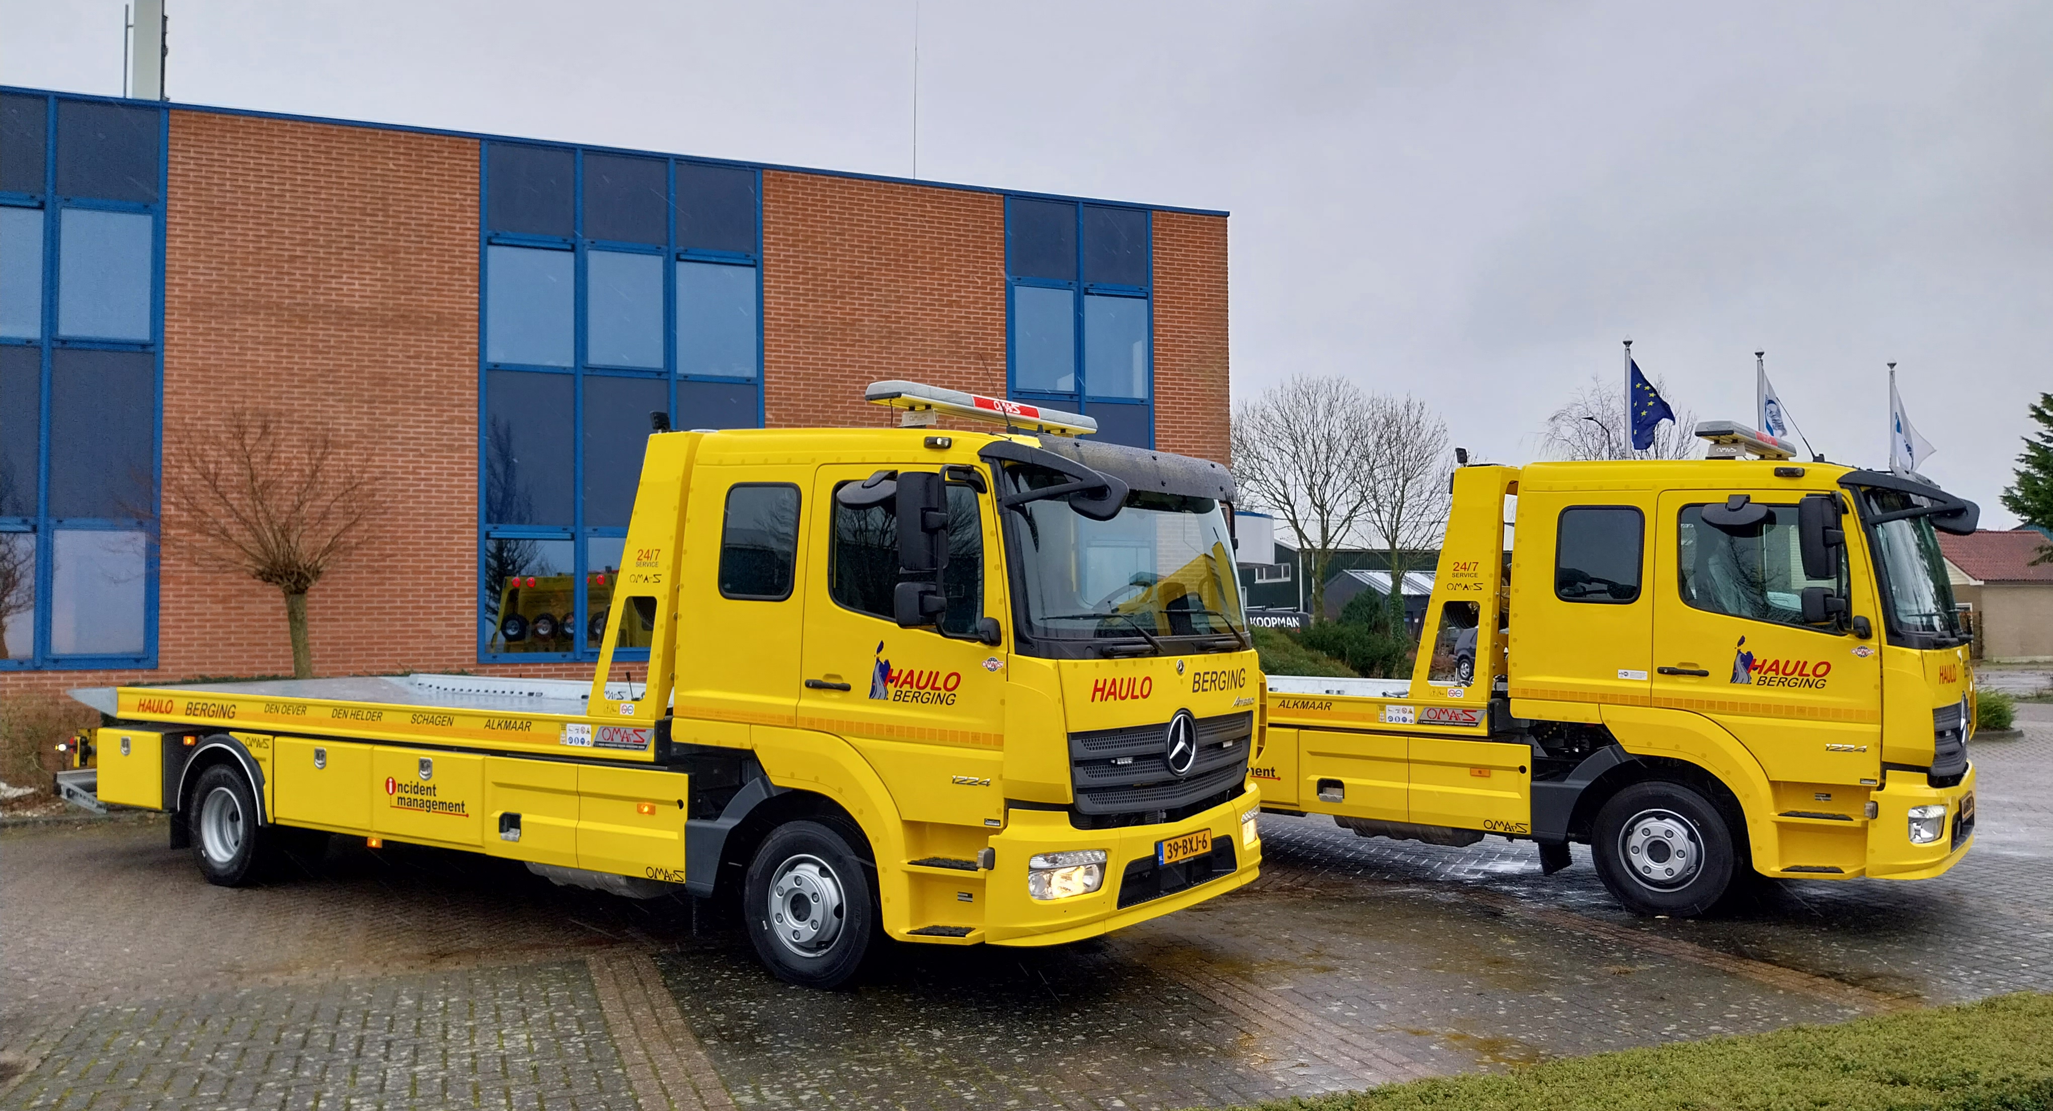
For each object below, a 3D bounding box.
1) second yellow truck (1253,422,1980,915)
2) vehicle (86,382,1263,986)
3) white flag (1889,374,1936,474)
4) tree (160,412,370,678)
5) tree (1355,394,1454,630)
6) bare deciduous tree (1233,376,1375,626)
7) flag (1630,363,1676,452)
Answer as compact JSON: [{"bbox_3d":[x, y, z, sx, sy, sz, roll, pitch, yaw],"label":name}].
[{"bbox_3d":[2.105,0.759,11.548,8.630,2.880,2.500,-2,-3,36],"label":"second yellow truck"},{"bbox_3d":[-2.762,0.699,9.802,8.630,2.880,2.500,-2,-3,33],"label":"vehicle"},{"bbox_3d":[15.703,-2.314,27.300,0.830,1.800,0.500,-1,-3,30],"label":"white flag"},{"bbox_3d":[-7.506,0.468,15.276,2.100,3.795,2.000,1,-3,-26],"label":"tree"},{"bbox_3d":[9.222,-0.363,38.144,3.200,7.214,3.100,-1,-2,14],"label":"tree"},{"bbox_3d":[6.929,-0.597,38.153,3.900,7.693,3.700,-1,-2,10],"label":"bare deciduous tree"},{"bbox_3d":[10.344,-2.467,25.500,0.800,1.520,0.450,-1,-2,22],"label":"flag"}]

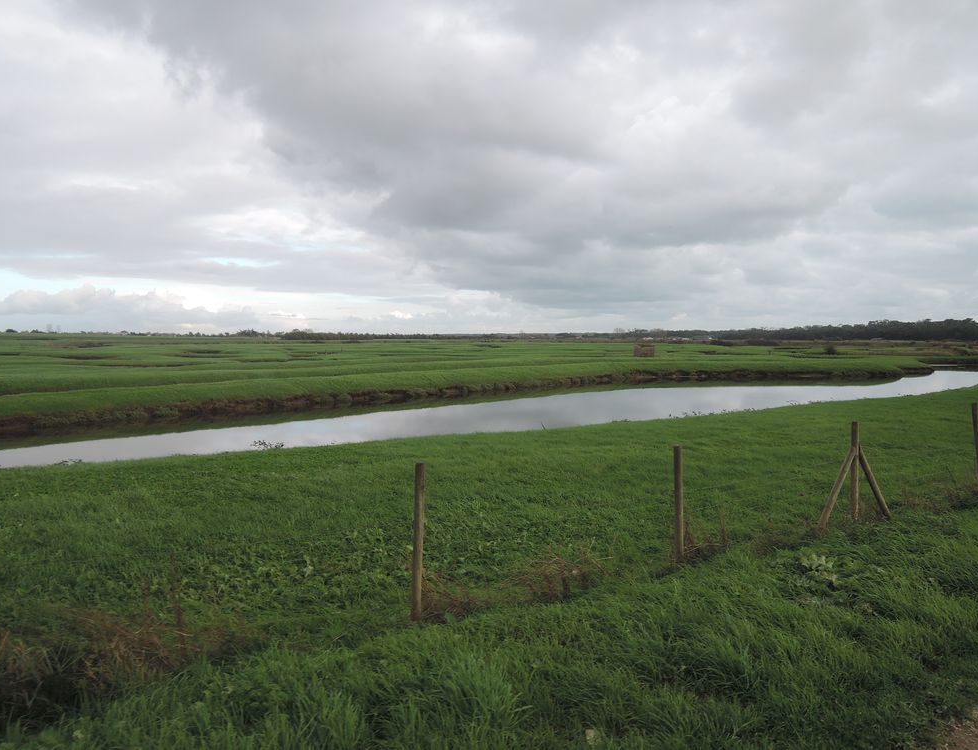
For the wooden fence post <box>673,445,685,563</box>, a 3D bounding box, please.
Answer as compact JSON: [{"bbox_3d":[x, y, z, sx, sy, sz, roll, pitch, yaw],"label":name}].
[{"bbox_3d":[1.825,1.242,6.650,0.075,1.132,0.075,-2,3,0],"label":"wooden fence post"}]

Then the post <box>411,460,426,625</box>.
[{"bbox_3d":[-0.523,1.248,5.150,0.073,1.193,0.073,2,3,0],"label":"post"}]

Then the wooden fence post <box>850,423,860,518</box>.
[{"bbox_3d":[4.284,1.122,8.100,0.076,1.160,0.076,-2,3,0],"label":"wooden fence post"}]

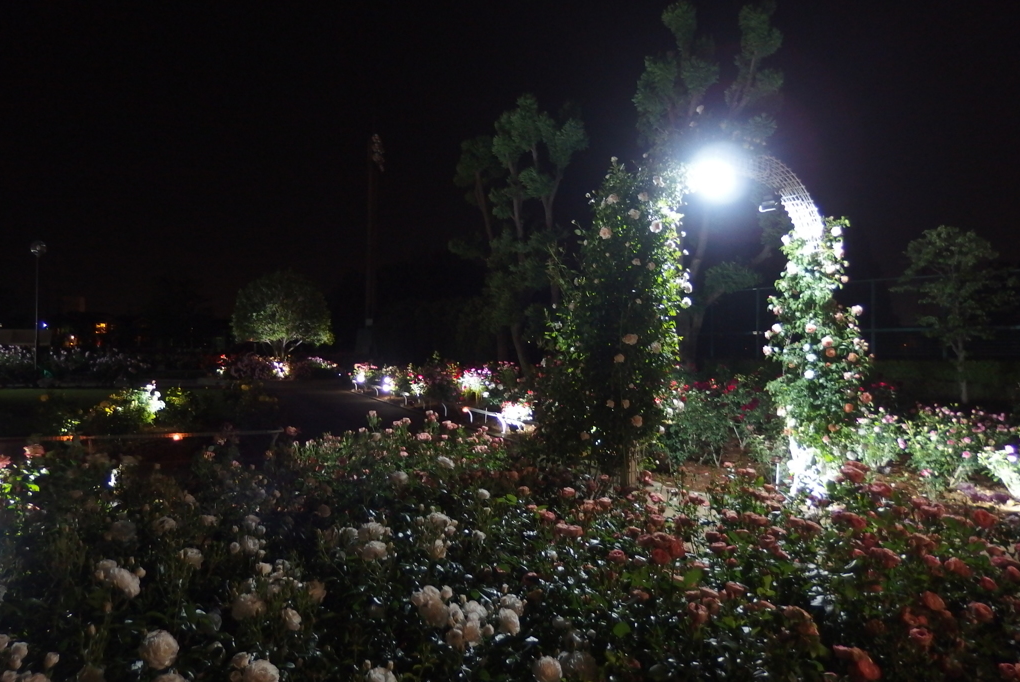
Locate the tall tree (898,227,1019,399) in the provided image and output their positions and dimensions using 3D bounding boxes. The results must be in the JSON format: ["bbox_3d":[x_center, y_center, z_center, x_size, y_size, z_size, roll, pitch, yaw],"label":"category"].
[{"bbox_3d":[10.135,-0.602,16.800,2.795,4.045,2.800,0,-1,0],"label":"tall tree"}]

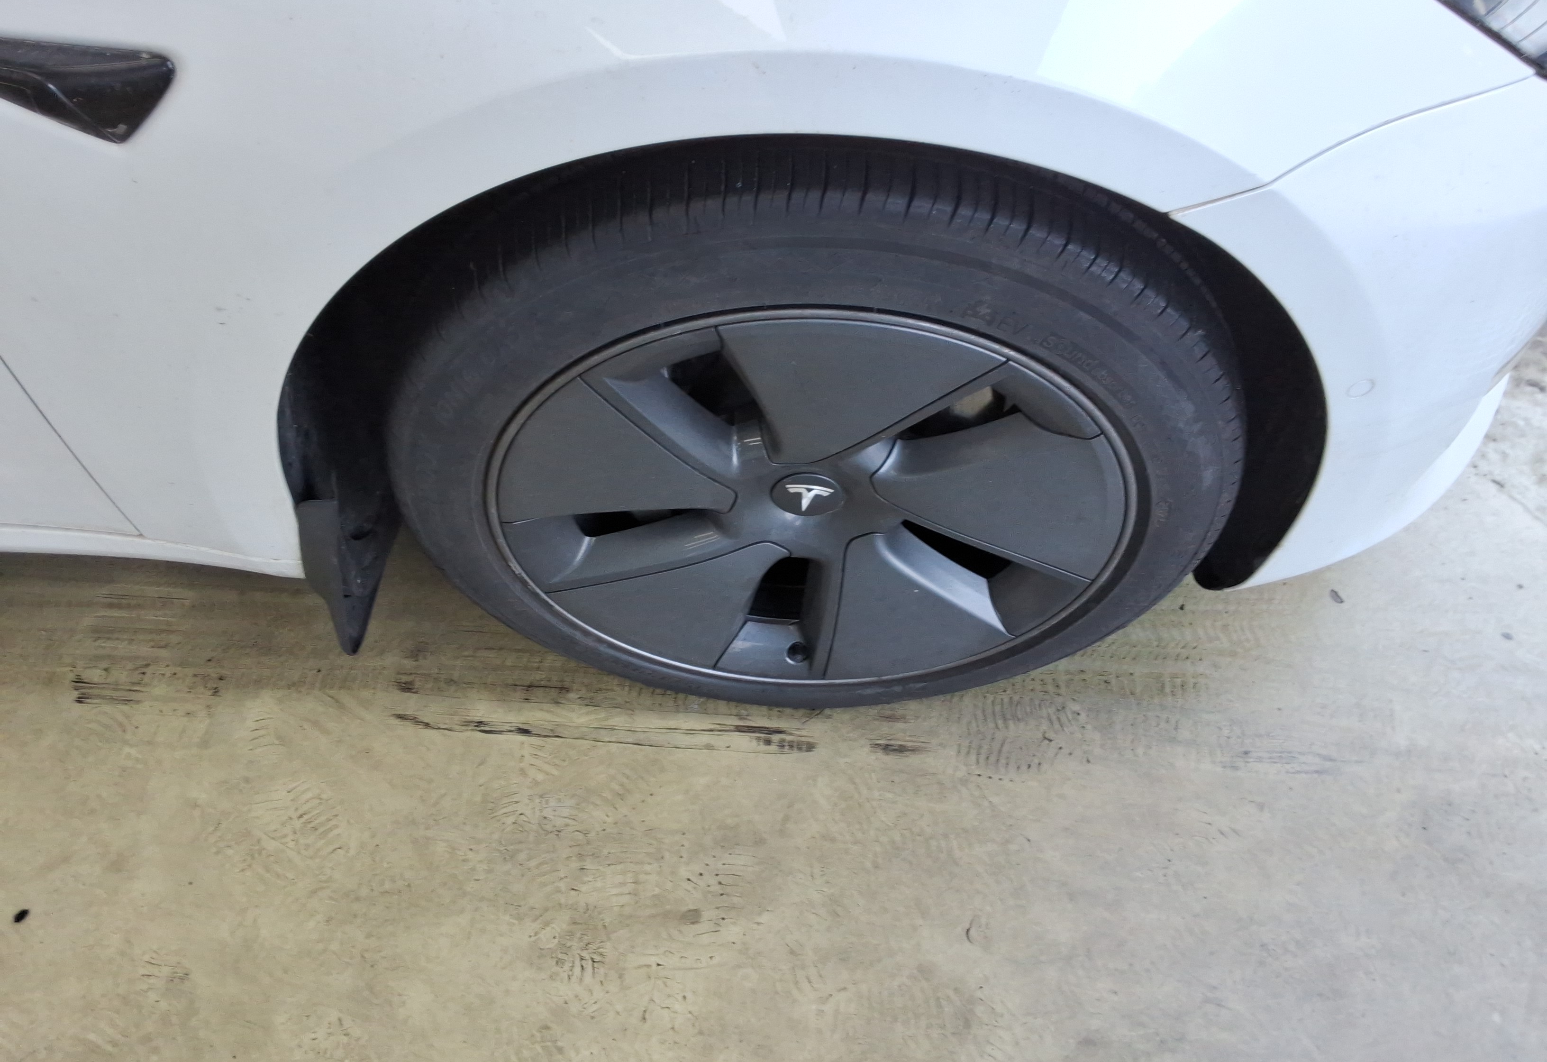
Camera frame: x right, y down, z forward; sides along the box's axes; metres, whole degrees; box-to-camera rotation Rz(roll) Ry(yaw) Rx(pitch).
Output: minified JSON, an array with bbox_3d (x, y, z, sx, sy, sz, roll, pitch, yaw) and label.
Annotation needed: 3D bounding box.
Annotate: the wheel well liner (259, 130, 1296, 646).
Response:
[{"bbox_3d":[0.010,-0.163,0.982,0.850,0.580,0.290,1,55,1],"label":"wheel well liner"}]

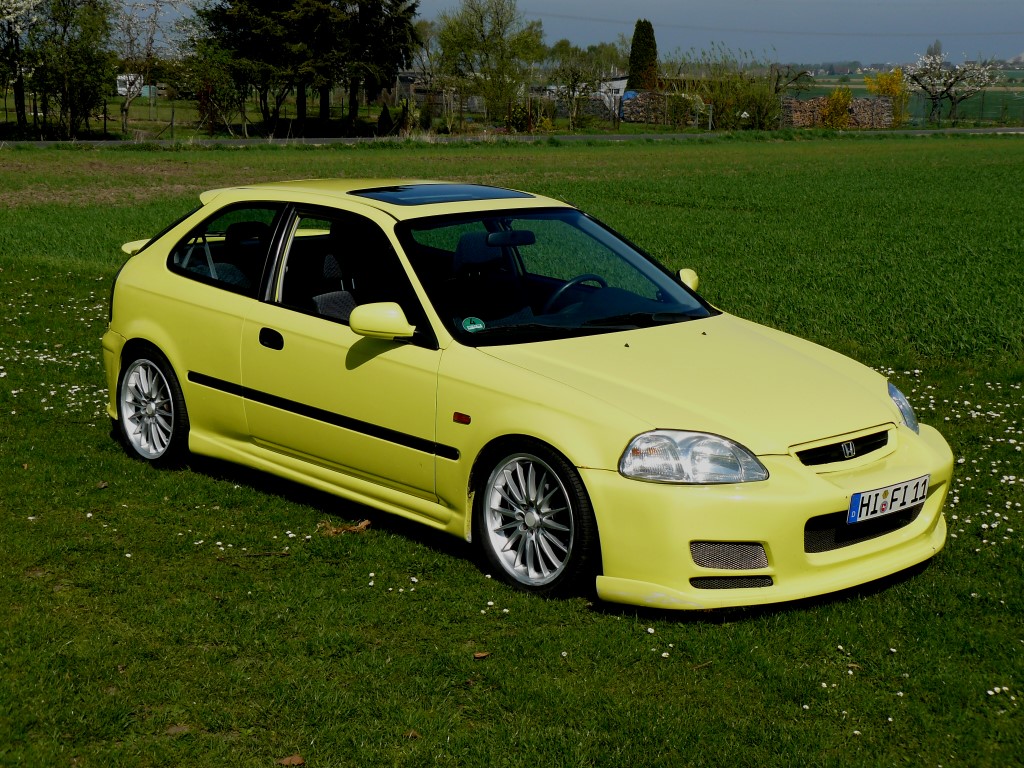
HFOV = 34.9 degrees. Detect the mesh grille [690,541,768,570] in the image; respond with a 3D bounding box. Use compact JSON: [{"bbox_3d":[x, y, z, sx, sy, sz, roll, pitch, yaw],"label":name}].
[{"bbox_3d":[0.717,0.568,5.376,0.255,0.095,0.035,-1,11,-2],"label":"mesh grille"}]

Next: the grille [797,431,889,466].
[{"bbox_3d":[1.175,0.237,5.713,0.535,0.078,0.060,-10,15,-42],"label":"grille"}]

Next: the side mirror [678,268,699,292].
[{"bbox_3d":[0.790,-0.470,7.312,0.130,0.132,0.245,7,13,33],"label":"side mirror"}]

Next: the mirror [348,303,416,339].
[{"bbox_3d":[-0.489,-0.248,6.159,0.245,0.132,0.130,-6,12,-28],"label":"mirror"}]

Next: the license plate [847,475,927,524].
[{"bbox_3d":[1.299,0.394,5.606,0.475,0.110,0.015,-10,20,-42],"label":"license plate"}]

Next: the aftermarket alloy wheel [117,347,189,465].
[{"bbox_3d":[-1.641,0.108,7.714,0.205,0.580,0.580,-10,15,-42],"label":"aftermarket alloy wheel"}]

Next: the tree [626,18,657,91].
[{"bbox_3d":[6.368,-15.562,80.000,1.550,5.000,1.550,0,11,1],"label":"tree"}]

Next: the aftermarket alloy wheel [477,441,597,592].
[{"bbox_3d":[0.130,0.468,5.817,0.205,0.580,0.580,-10,15,-42],"label":"aftermarket alloy wheel"}]

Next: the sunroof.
[{"bbox_3d":[-0.293,-0.834,7.136,0.790,0.050,0.440,-10,19,-42],"label":"sunroof"}]

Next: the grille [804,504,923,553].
[{"bbox_3d":[1.253,0.474,5.672,0.700,0.125,0.080,-10,15,-42],"label":"grille"}]

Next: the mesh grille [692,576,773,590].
[{"bbox_3d":[0.729,0.660,5.380,0.275,0.047,0.035,-1,11,-2],"label":"mesh grille"}]

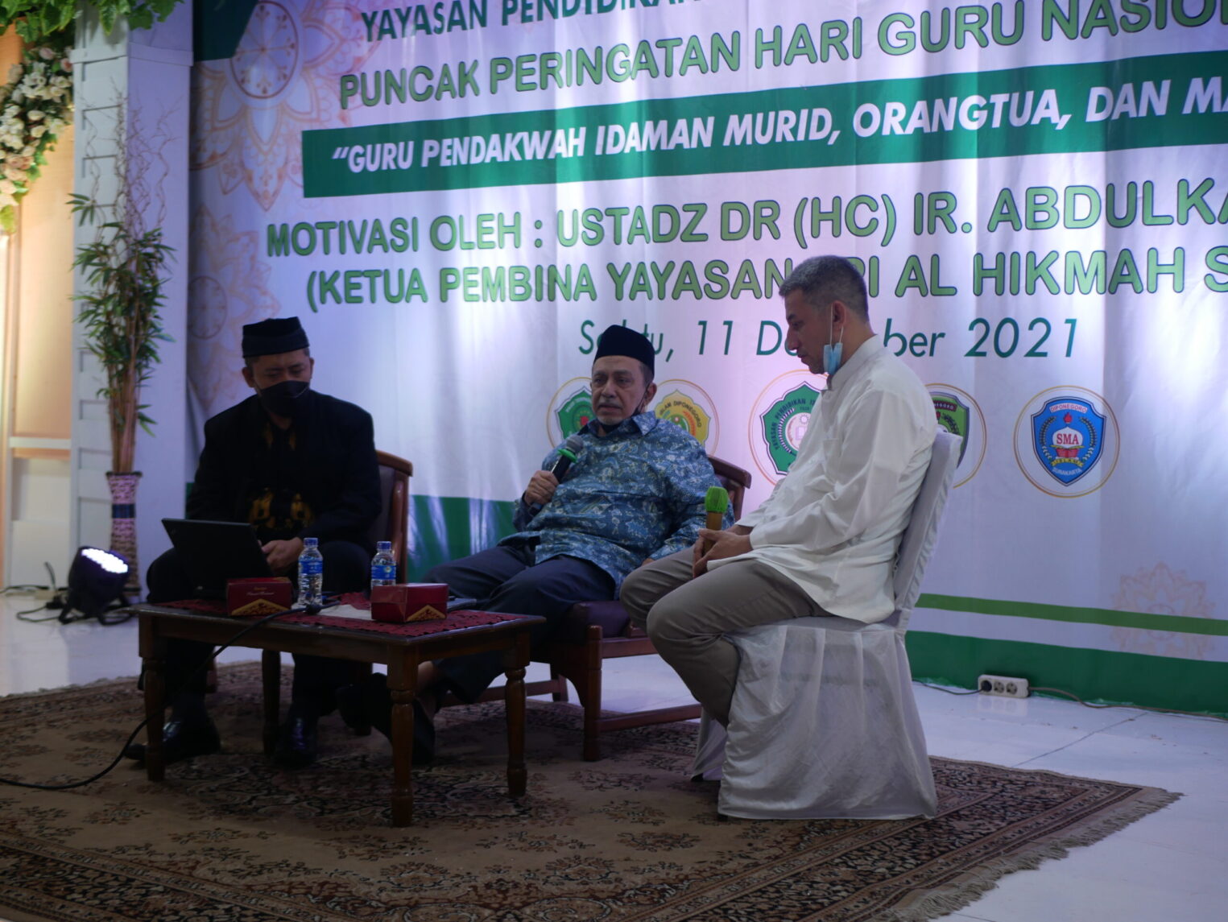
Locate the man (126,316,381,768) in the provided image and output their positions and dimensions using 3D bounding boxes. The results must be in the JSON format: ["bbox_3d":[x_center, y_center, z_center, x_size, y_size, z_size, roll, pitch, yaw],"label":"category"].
[{"bbox_3d":[-0.991,0.183,5.051,0.610,1.200,0.800,1,4,6],"label":"man"}]

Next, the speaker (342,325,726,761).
[{"bbox_3d":[-0.233,0.200,4.999,0.740,1.180,0.930,4,5,43],"label":"speaker"}]

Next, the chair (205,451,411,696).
[{"bbox_3d":[-1.000,0.361,5.407,0.670,0.800,0.670,1,4,6],"label":"chair"}]

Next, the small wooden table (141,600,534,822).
[{"bbox_3d":[-0.706,0.600,4.491,0.920,0.440,0.485,3,4,34],"label":"small wooden table"}]

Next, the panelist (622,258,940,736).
[{"bbox_3d":[0.399,0.168,4.339,0.770,1.330,0.530,0,4,-6],"label":"panelist"}]

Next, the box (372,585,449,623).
[{"bbox_3d":[-0.502,0.345,4.390,0.115,0.084,0.140,3,5,40],"label":"box"}]

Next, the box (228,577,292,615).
[{"bbox_3d":[-0.899,0.337,4.485,0.150,0.084,0.115,-1,4,-16],"label":"box"}]

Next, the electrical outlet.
[{"bbox_3d":[1.254,0.722,5.675,0.167,0.064,0.040,3,4,34],"label":"electrical outlet"}]

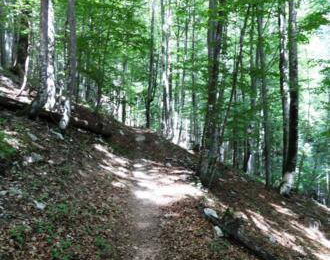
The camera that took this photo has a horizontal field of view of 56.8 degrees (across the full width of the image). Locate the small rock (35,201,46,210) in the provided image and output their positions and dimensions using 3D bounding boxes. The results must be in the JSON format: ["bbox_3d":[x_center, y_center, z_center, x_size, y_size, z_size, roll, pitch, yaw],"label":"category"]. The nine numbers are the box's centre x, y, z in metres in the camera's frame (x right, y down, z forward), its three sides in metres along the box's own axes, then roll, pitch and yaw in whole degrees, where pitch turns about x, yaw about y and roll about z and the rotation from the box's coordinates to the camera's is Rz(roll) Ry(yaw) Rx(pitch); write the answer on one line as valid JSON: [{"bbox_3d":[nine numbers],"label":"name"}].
[{"bbox_3d":[-1.545,0.937,3.786,0.135,0.100,0.120,1,1,-22],"label":"small rock"}]

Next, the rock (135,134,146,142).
[{"bbox_3d":[-0.931,0.323,11.596,0.400,0.240,0.320,1,1,-5],"label":"rock"}]

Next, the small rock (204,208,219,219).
[{"bbox_3d":[0.755,1.356,4.954,0.210,0.130,0.180,1,1,9],"label":"small rock"}]

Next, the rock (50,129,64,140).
[{"bbox_3d":[-2.599,0.109,7.375,0.330,0.210,0.250,1,1,-19],"label":"rock"}]

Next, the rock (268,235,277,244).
[{"bbox_3d":[1.739,1.772,4.936,0.125,0.120,0.120,2,1,20],"label":"rock"}]

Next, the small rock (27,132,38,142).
[{"bbox_3d":[-2.842,0.161,6.560,0.240,0.170,0.200,1,1,-23],"label":"small rock"}]

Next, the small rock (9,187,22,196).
[{"bbox_3d":[-1.981,0.815,4.042,0.175,0.110,0.140,1,1,-26],"label":"small rock"}]

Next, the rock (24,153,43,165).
[{"bbox_3d":[-2.361,0.512,5.478,0.340,0.180,0.260,1,1,-23],"label":"rock"}]

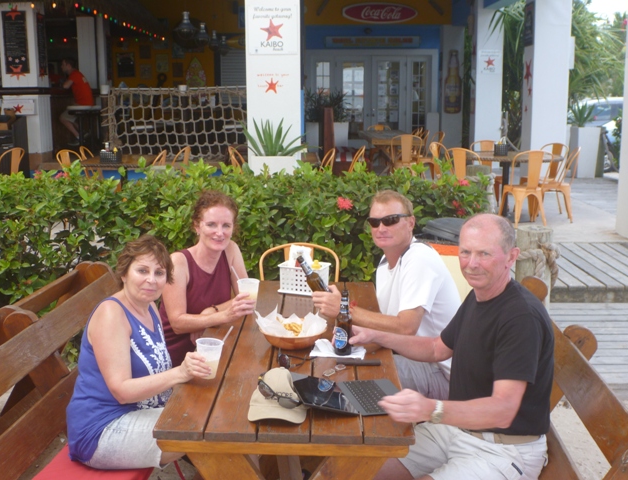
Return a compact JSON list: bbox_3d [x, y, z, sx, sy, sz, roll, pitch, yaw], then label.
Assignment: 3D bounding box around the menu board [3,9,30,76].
[{"bbox_3d":[-4.124,-2.729,10.500,0.335,0.850,0.030,0,11,0],"label":"menu board"}]

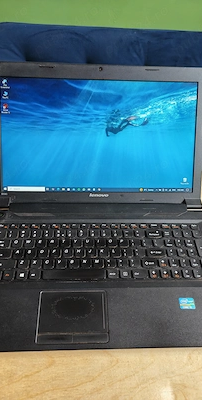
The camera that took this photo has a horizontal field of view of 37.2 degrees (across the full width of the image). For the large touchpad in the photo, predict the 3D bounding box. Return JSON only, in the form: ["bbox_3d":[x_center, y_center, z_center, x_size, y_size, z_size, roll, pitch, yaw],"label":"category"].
[{"bbox_3d":[-0.038,0.157,0.407,0.093,0.004,0.070,0,50,-4],"label":"large touchpad"}]

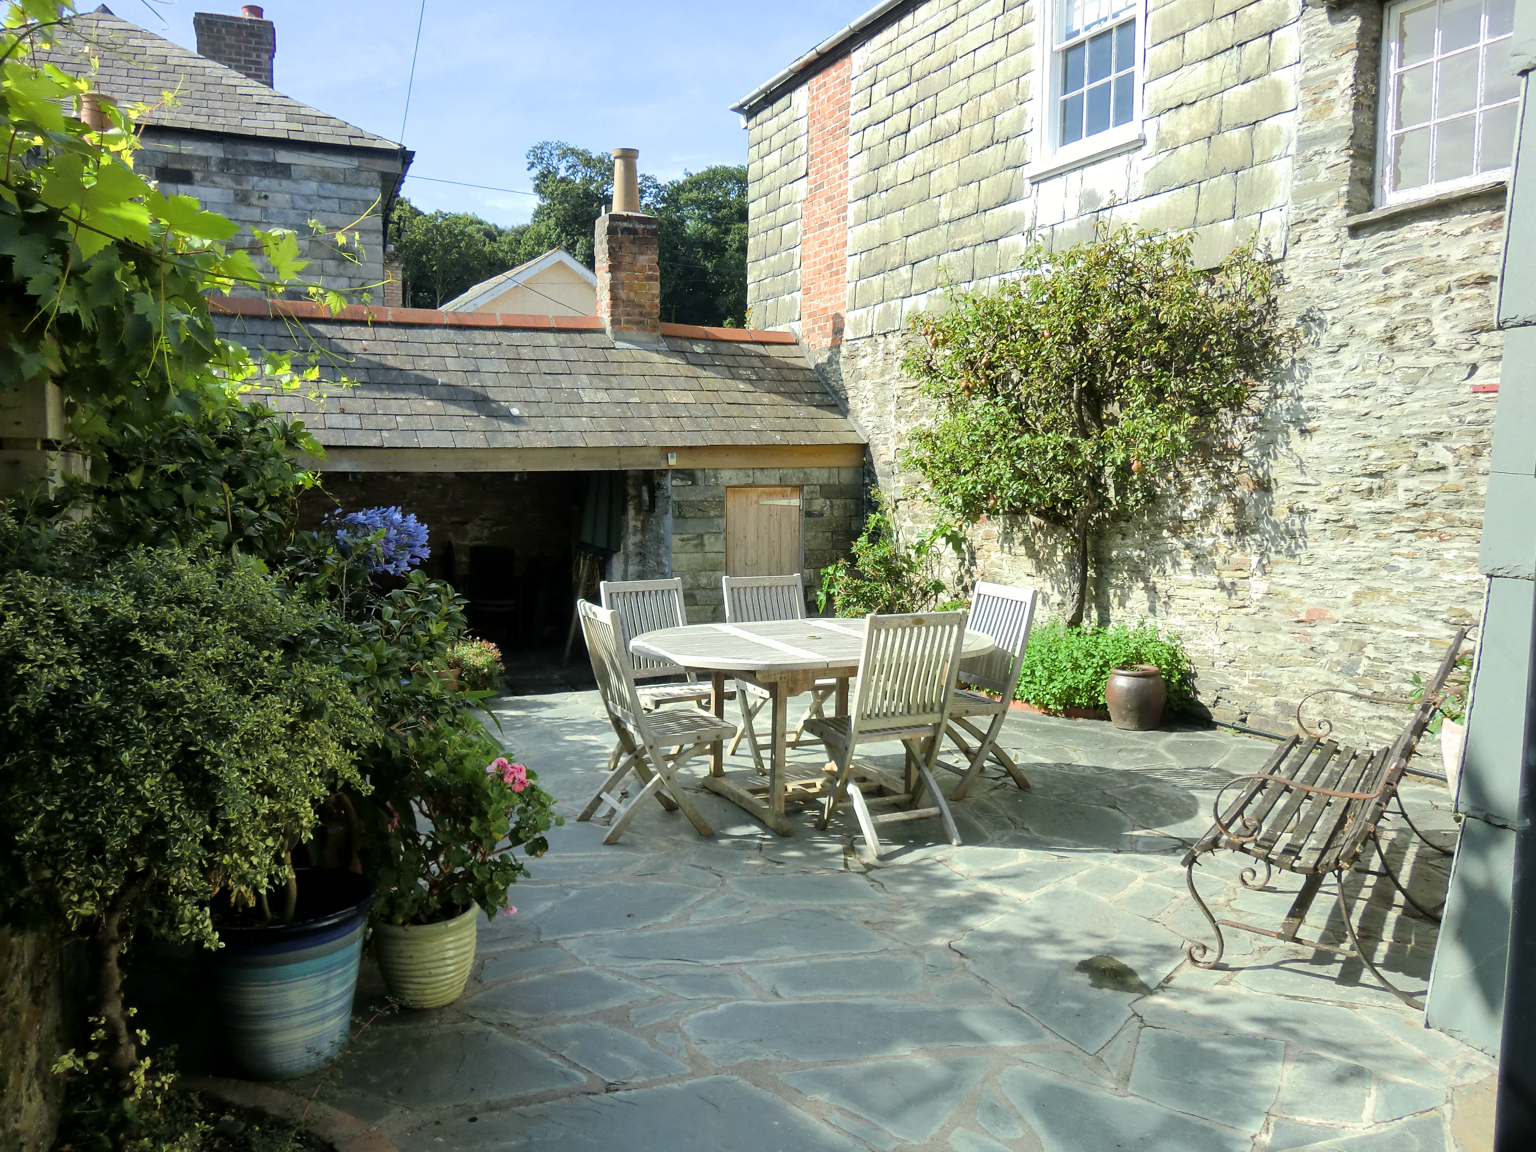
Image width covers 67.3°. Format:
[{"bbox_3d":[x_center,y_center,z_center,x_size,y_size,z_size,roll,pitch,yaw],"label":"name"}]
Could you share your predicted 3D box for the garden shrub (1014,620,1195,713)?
[{"bbox_3d":[2.070,0.551,7.402,0.750,0.520,1.200,-2,6,-24],"label":"garden shrub"}]

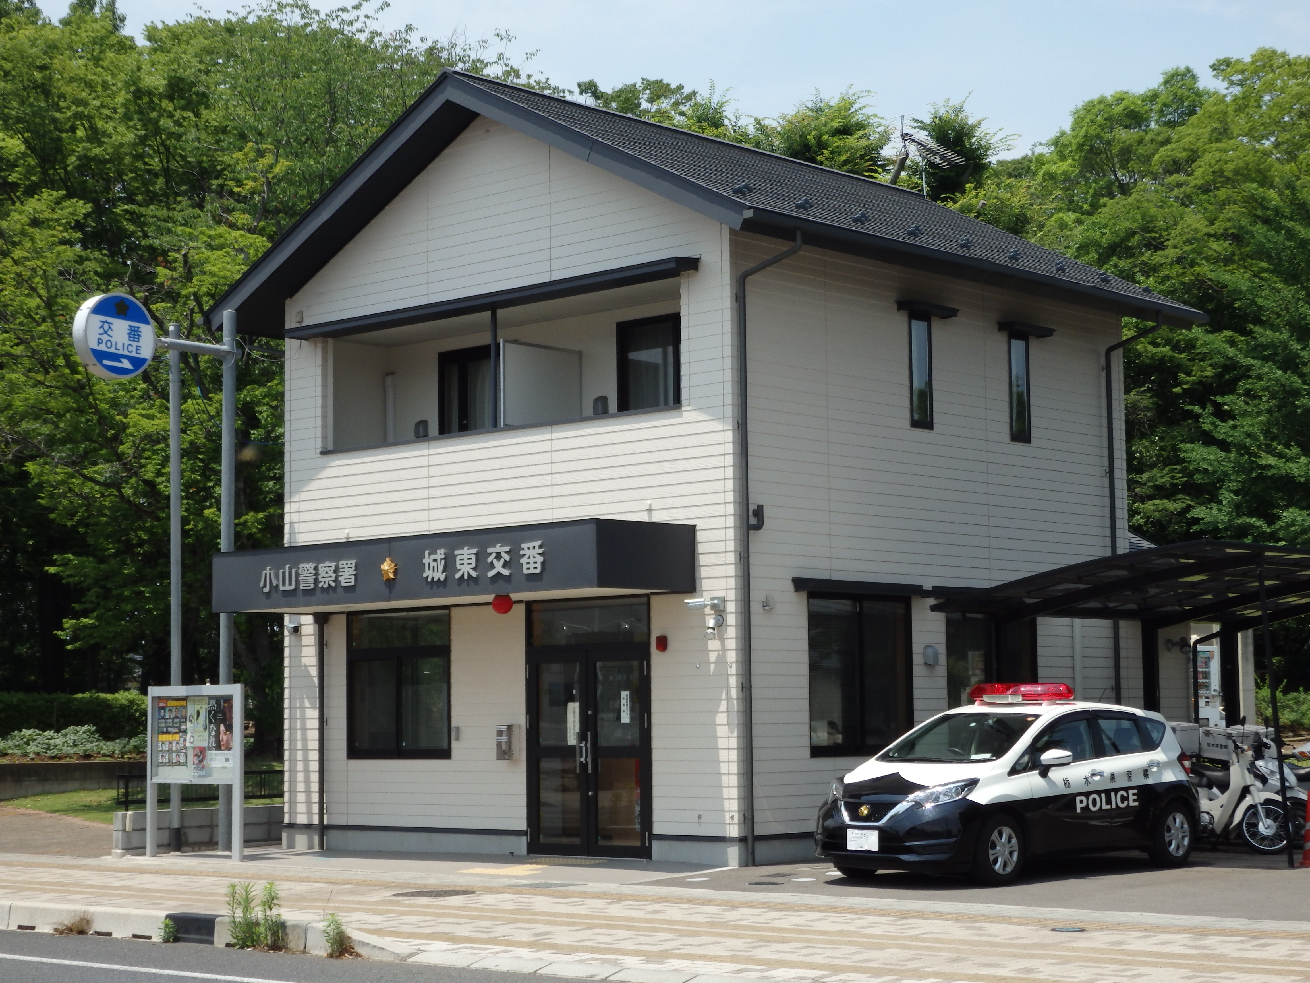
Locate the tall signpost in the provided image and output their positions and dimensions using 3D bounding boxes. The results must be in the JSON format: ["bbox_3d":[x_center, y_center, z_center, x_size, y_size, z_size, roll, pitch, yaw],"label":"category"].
[{"bbox_3d":[-5.226,0.887,24.020,0.260,5.900,1.960,-6,-7,41],"label":"tall signpost"}]

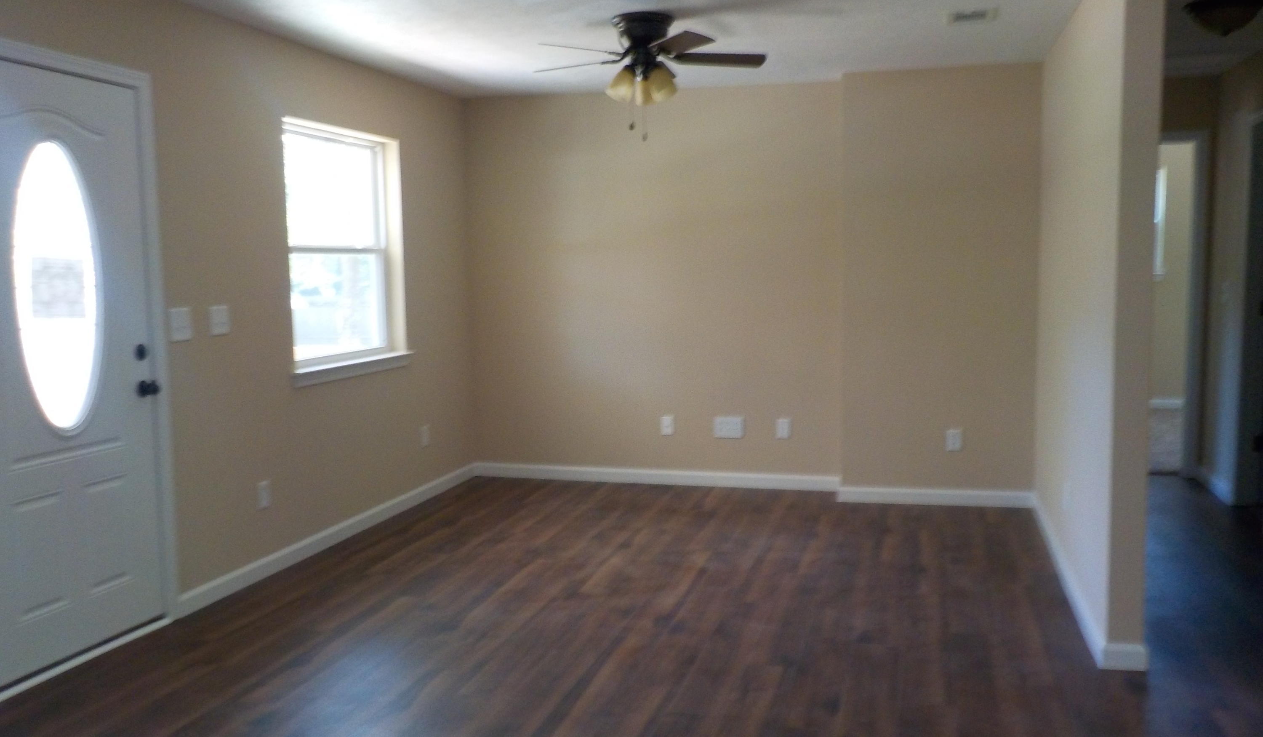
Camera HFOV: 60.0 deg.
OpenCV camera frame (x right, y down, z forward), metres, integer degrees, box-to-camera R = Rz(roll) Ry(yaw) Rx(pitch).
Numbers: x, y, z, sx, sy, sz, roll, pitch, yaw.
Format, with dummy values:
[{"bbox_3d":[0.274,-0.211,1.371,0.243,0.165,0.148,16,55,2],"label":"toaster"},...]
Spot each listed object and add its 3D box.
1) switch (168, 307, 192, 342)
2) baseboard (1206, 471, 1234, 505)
[{"bbox_3d":[-1.796,-0.173,4.366,0.012,0.124,0.122,1,6,15],"label":"switch"},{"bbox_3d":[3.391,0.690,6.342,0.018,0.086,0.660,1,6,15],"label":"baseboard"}]

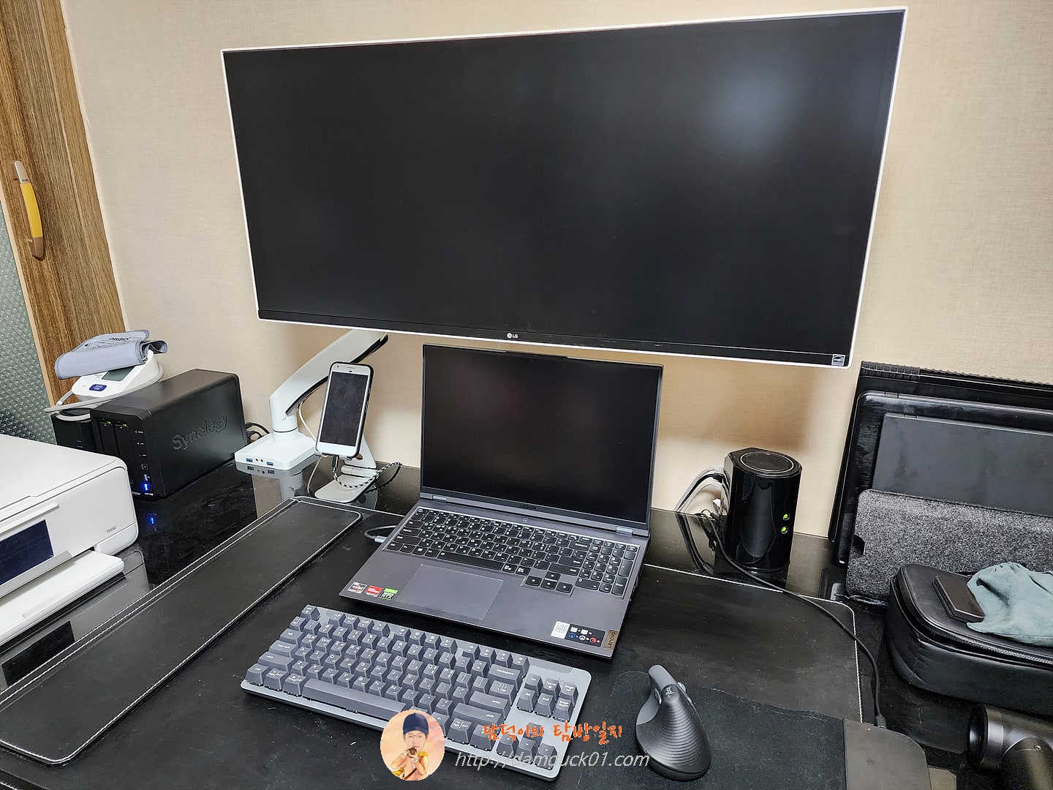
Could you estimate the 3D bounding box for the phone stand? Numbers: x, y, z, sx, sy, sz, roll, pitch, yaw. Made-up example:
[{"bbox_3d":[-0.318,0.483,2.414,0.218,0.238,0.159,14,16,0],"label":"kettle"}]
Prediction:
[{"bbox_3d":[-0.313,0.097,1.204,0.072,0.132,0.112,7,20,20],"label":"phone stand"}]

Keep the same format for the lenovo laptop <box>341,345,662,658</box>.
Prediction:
[{"bbox_3d":[-0.029,0.116,0.919,0.356,0.278,0.268,6,20,19],"label":"lenovo laptop"}]

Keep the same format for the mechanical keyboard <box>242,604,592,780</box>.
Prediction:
[{"bbox_3d":[-0.120,0.303,0.750,0.357,0.036,0.127,6,20,19],"label":"mechanical keyboard"}]

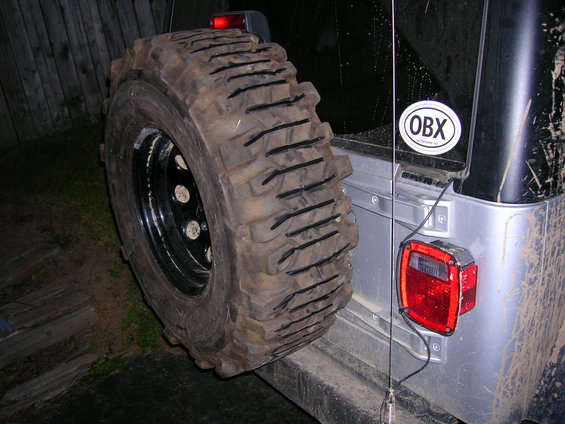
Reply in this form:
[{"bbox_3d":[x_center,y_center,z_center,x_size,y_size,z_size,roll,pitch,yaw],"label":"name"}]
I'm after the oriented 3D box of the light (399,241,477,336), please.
[{"bbox_3d":[0.300,0.139,1.064,0.066,0.164,0.133,-18,25,-34],"label":"light"}]

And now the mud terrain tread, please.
[{"bbox_3d":[-0.180,-0.021,1.387,0.290,0.820,0.820,-18,25,-34],"label":"mud terrain tread"}]

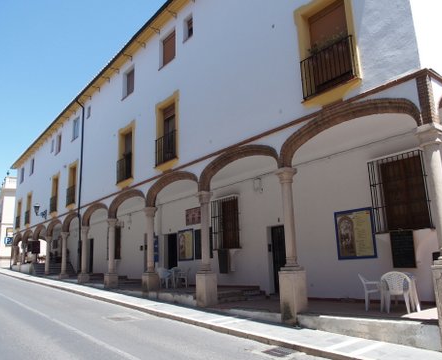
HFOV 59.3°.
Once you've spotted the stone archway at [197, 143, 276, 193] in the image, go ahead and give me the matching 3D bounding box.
[{"bbox_3d":[0.476,-0.392,10.496,0.325,0.936,3.289,8,-16,-37],"label":"stone archway"}]

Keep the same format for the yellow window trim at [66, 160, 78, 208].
[{"bbox_3d":[-8.551,0.290,22.195,0.213,2.741,1.491,7,-15,-37],"label":"yellow window trim"}]

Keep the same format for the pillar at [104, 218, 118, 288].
[{"bbox_3d":[-4.938,3.309,17.524,0.447,3.022,0.447,7,-15,-37],"label":"pillar"}]

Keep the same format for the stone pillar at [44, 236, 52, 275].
[{"bbox_3d":[-11.012,4.804,24.660,0.400,2.375,0.400,8,-16,-37],"label":"stone pillar"}]

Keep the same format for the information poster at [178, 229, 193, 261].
[{"bbox_3d":[-1.458,2.747,16.286,0.057,1.278,1.122,7,-15,-37],"label":"information poster"}]

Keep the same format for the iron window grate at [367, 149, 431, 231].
[{"bbox_3d":[4.350,0.334,9.439,0.195,1.836,1.371,8,-16,-37],"label":"iron window grate"}]

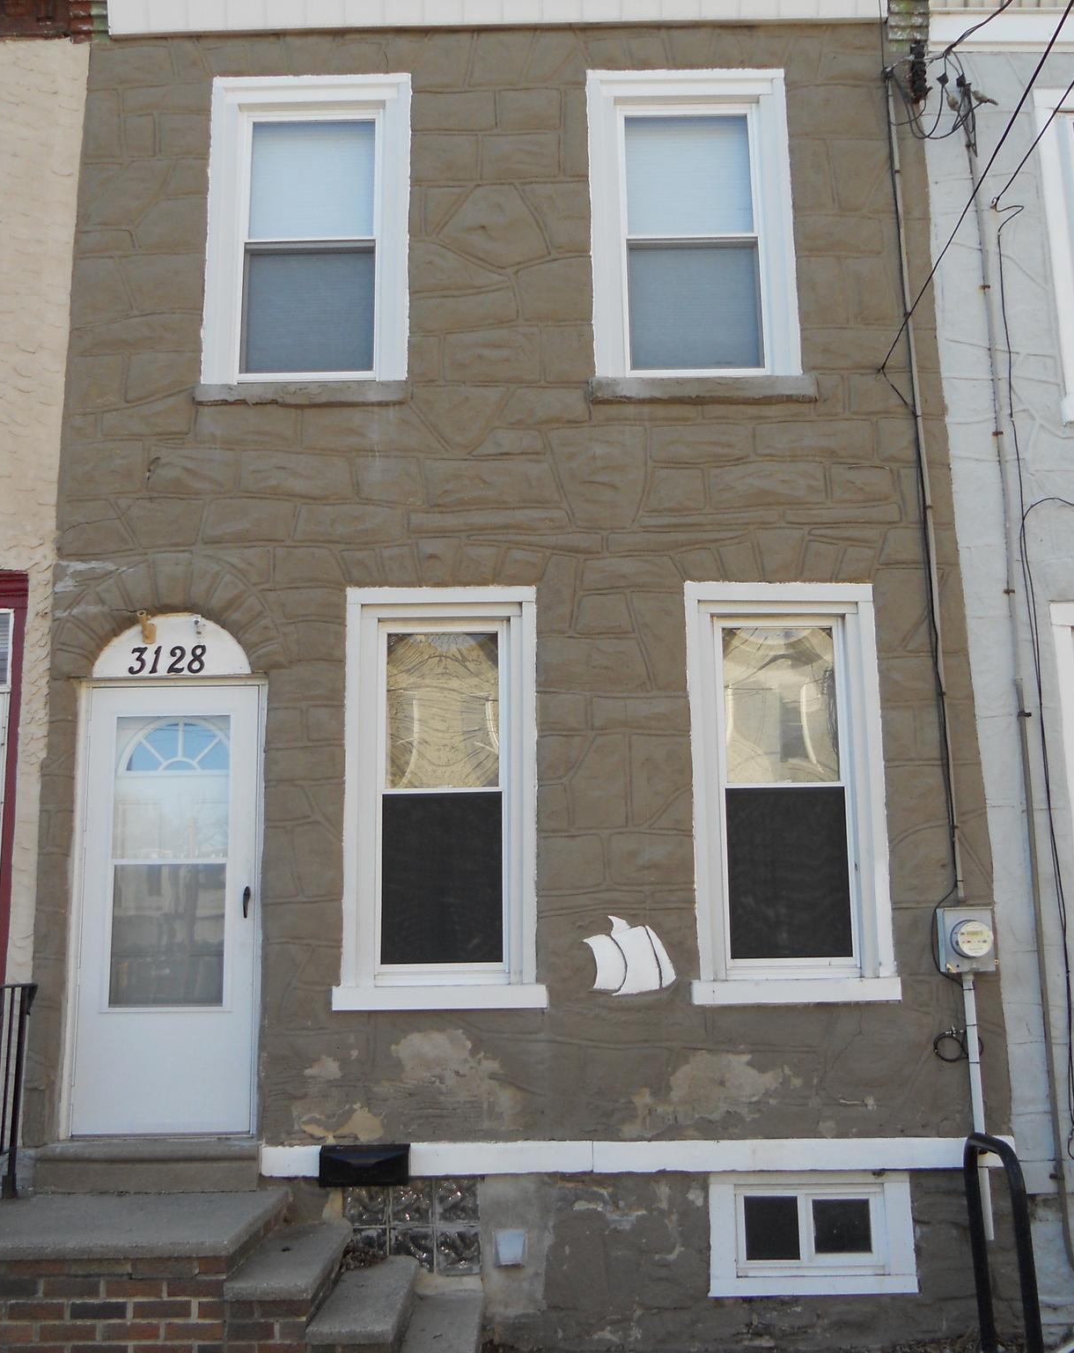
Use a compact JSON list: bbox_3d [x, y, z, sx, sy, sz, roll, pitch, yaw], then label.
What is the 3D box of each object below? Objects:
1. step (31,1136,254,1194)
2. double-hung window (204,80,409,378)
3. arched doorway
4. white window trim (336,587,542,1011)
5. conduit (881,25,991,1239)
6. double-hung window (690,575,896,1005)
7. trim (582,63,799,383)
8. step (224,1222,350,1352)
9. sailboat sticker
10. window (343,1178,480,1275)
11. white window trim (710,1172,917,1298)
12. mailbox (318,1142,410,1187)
[{"bbox_3d":[-1.684,2.151,6.184,0.968,0.188,0.260,-1,-12,0],"label":"step"},{"bbox_3d":[-1.159,-2.280,7.188,1.023,1.700,0.130,-1,-12,0],"label":"double-hung window"},{"bbox_3d":[-1.698,0.878,6.538,0.844,2.402,0.160,-1,-12,0],"label":"arched doorway"},{"bbox_3d":[-0.449,0.545,6.559,0.924,1.962,0.150,-1,-12,0],"label":"white window trim"},{"bbox_3d":[1.887,-0.385,6.656,0.150,5.750,0.110,-1,-12,0],"label":"conduit"},{"bbox_3d":[1.170,0.522,6.556,0.912,1.956,0.150,-1,-12,0],"label":"double-hung window"},{"bbox_3d":[0.789,-2.312,7.186,1.021,1.702,0.130,-1,-12,0],"label":"trim"},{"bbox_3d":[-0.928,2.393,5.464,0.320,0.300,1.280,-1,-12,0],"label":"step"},{"bbox_3d":[0.420,1.262,6.355,0.413,0.349,0.030,-1,-12,0],"label":"sailboat sticker"},{"bbox_3d":[-0.549,2.418,6.213,0.599,0.403,0.100,-1,-12,0],"label":"window"},{"bbox_3d":[1.194,2.428,6.147,0.883,0.501,0.110,-1,-12,0],"label":"white window trim"},{"bbox_3d":[-0.744,2.121,6.120,0.392,0.180,0.110,-1,-12,0],"label":"mailbox"}]

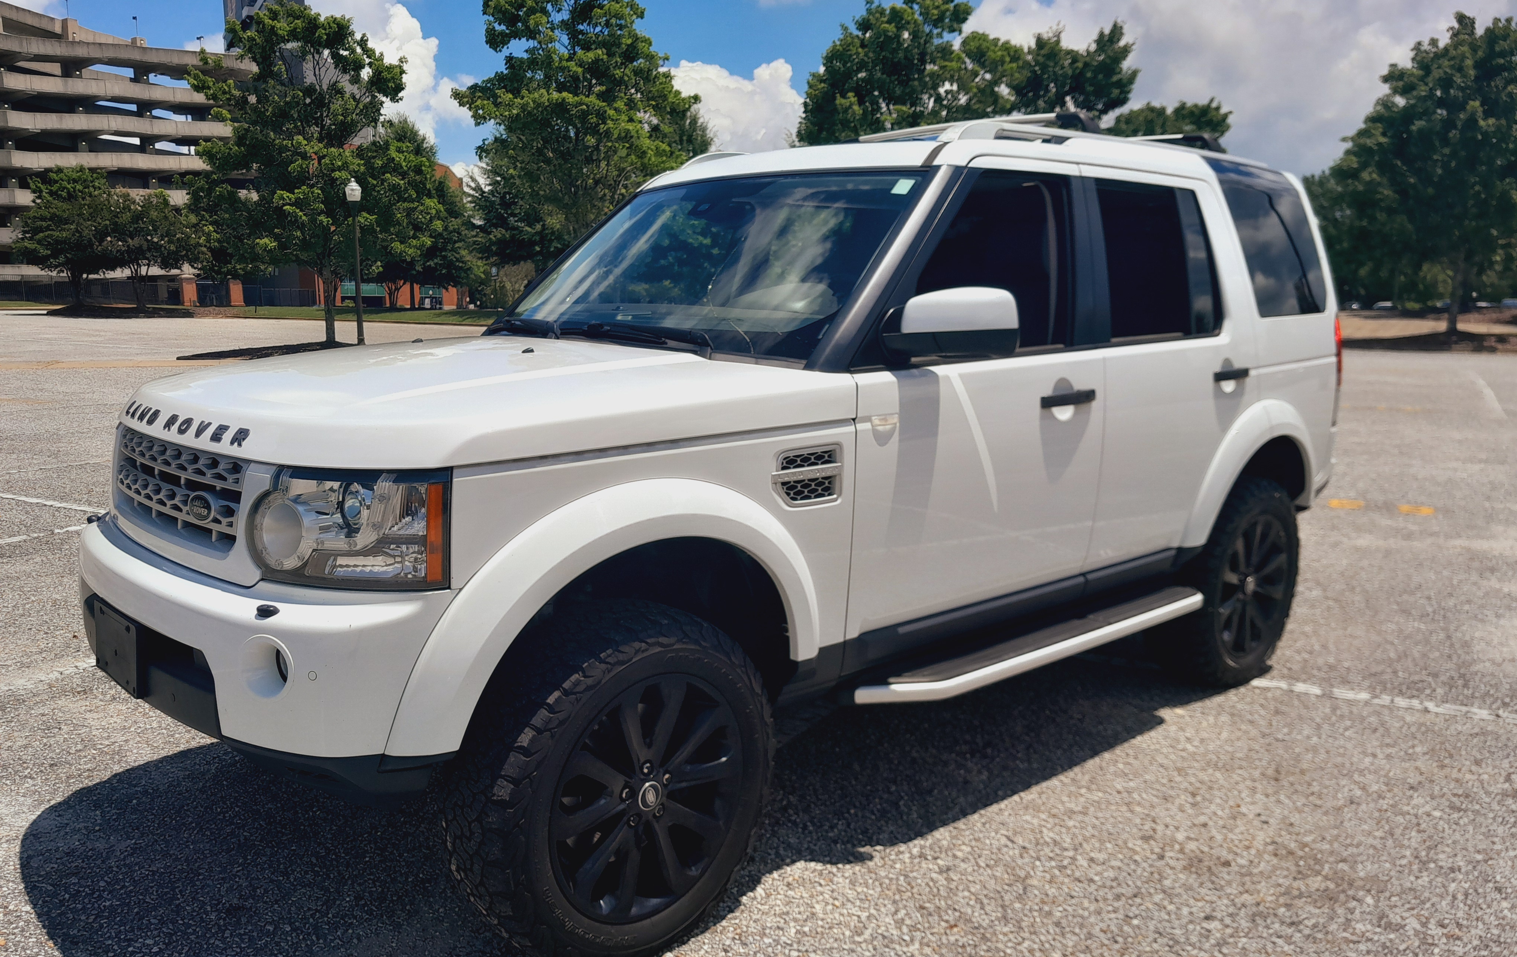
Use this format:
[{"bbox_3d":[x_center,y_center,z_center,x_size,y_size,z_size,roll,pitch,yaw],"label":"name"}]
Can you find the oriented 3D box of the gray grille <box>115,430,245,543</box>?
[{"bbox_3d":[-1.393,0.014,2.731,0.120,0.213,0.960,-8,13,-41],"label":"gray grille"}]

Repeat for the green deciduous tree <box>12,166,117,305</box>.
[{"bbox_3d":[-32.840,-11.470,56.000,5.000,6.550,4.800,-5,11,-30],"label":"green deciduous tree"}]

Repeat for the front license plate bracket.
[{"bbox_3d":[-1.462,0.391,2.732,0.030,0.172,0.335,-8,13,-41],"label":"front license plate bracket"}]

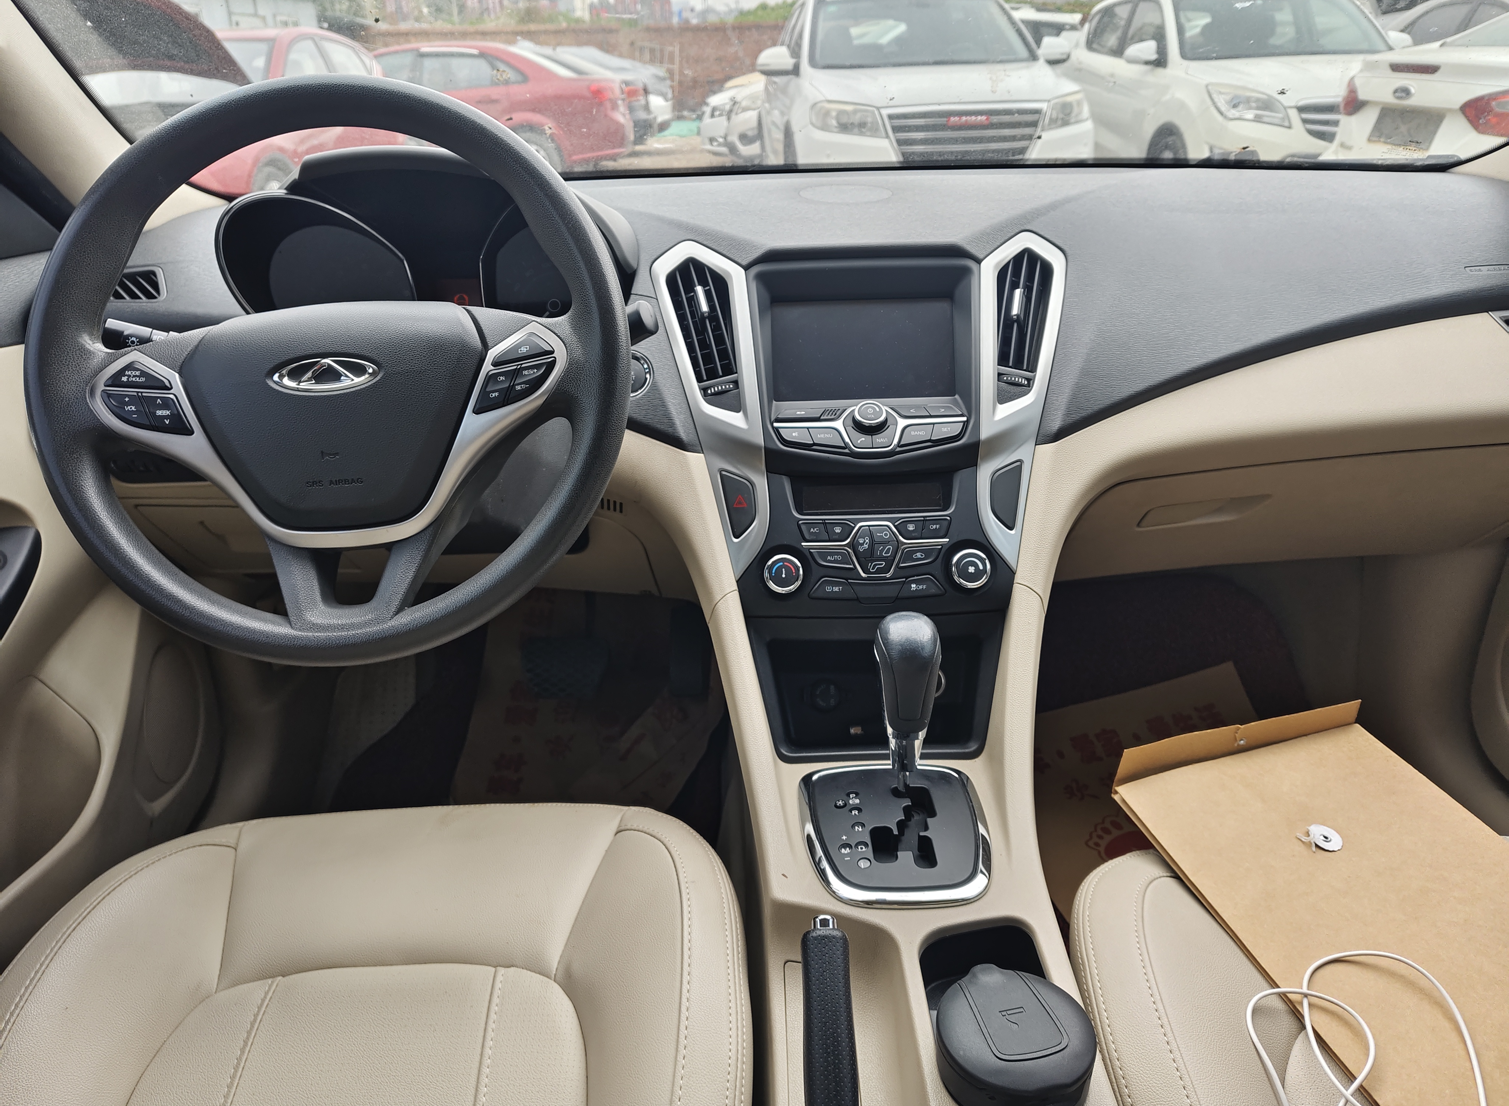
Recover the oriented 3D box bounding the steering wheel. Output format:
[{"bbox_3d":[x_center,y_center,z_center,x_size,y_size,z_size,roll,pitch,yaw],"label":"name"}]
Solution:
[{"bbox_3d":[-0.269,-0.117,0.657,0.380,0.380,0.095,-3,-3,0],"label":"steering wheel"}]

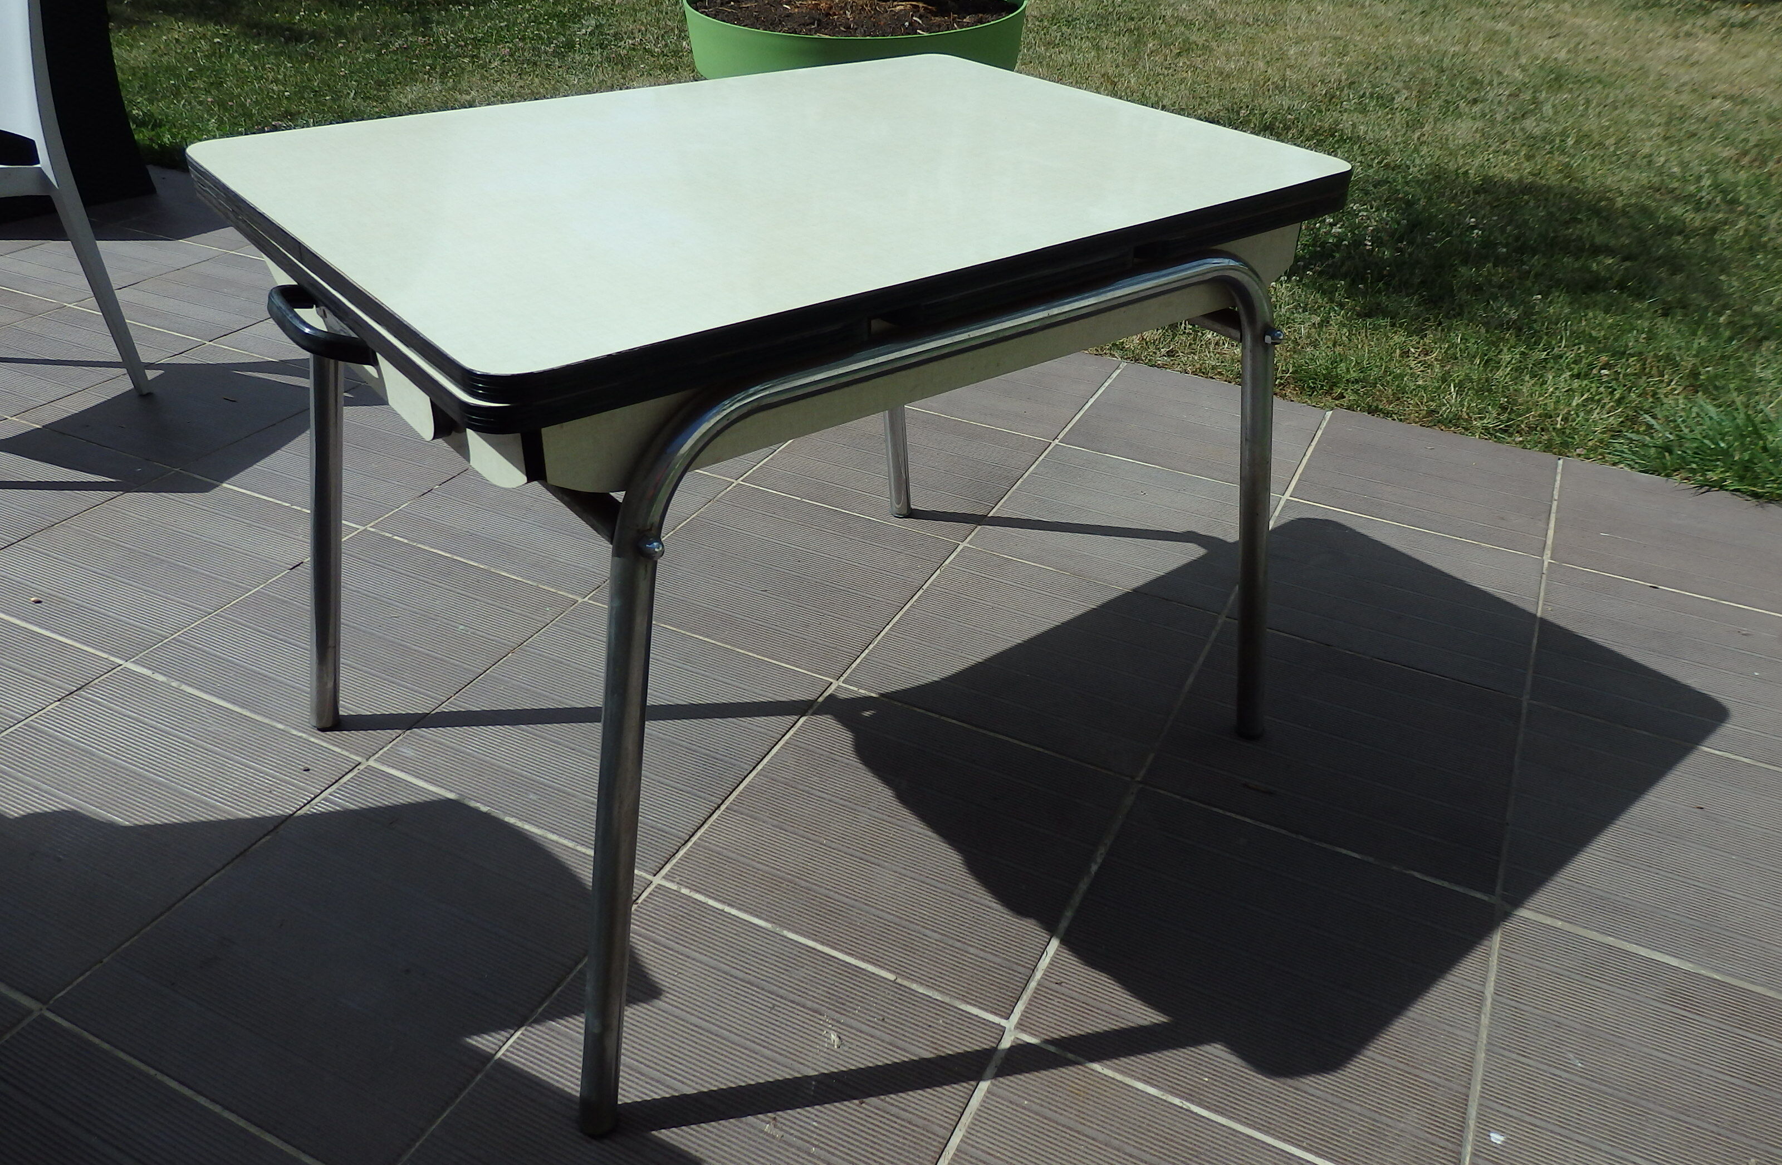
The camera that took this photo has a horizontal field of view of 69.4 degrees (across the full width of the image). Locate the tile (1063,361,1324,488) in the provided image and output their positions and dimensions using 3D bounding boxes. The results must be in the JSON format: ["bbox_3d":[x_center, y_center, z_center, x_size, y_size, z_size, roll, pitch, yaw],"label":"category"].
[{"bbox_3d":[0.624,-0.313,2.629,0.446,0.020,0.443,16,35,21],"label":"tile"}]

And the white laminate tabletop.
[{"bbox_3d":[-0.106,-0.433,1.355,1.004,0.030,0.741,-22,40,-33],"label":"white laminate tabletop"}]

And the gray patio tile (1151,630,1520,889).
[{"bbox_3d":[0.623,0.226,1.781,0.446,0.020,0.443,16,35,21],"label":"gray patio tile"}]

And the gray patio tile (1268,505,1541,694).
[{"bbox_3d":[0.823,0.017,2.122,0.446,0.020,0.443,16,35,21],"label":"gray patio tile"}]

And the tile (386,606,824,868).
[{"bbox_3d":[-0.380,0.197,1.772,0.446,0.020,0.443,16,35,21],"label":"tile"}]

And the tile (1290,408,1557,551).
[{"bbox_3d":[1.024,-0.191,2.459,0.446,0.020,0.443,16,35,21],"label":"tile"}]

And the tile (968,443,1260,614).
[{"bbox_3d":[0.425,-0.102,2.288,0.446,0.020,0.443,16,35,21],"label":"tile"}]

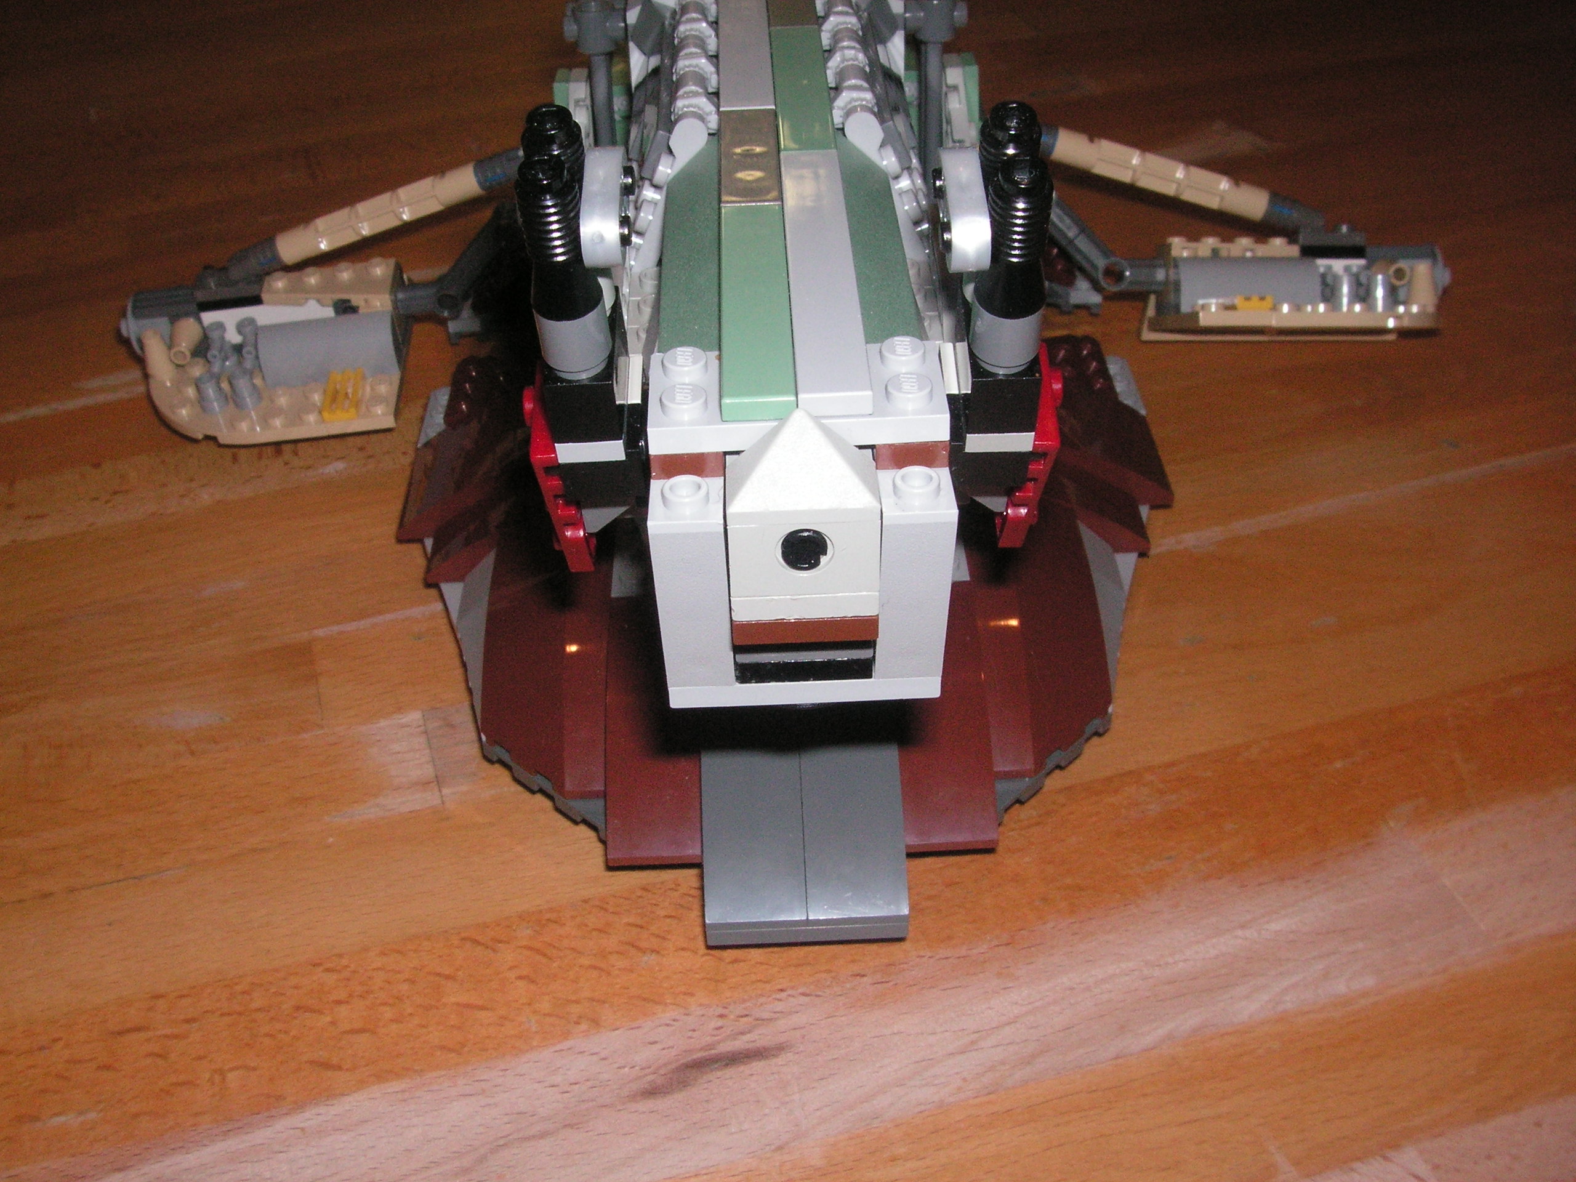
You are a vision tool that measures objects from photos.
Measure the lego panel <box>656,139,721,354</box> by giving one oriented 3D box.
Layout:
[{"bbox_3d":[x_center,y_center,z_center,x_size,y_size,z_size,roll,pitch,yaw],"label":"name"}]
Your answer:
[{"bbox_3d":[-0.012,-0.044,0.219,0.007,0.003,0.058,-2,38,-1],"label":"lego panel"}]

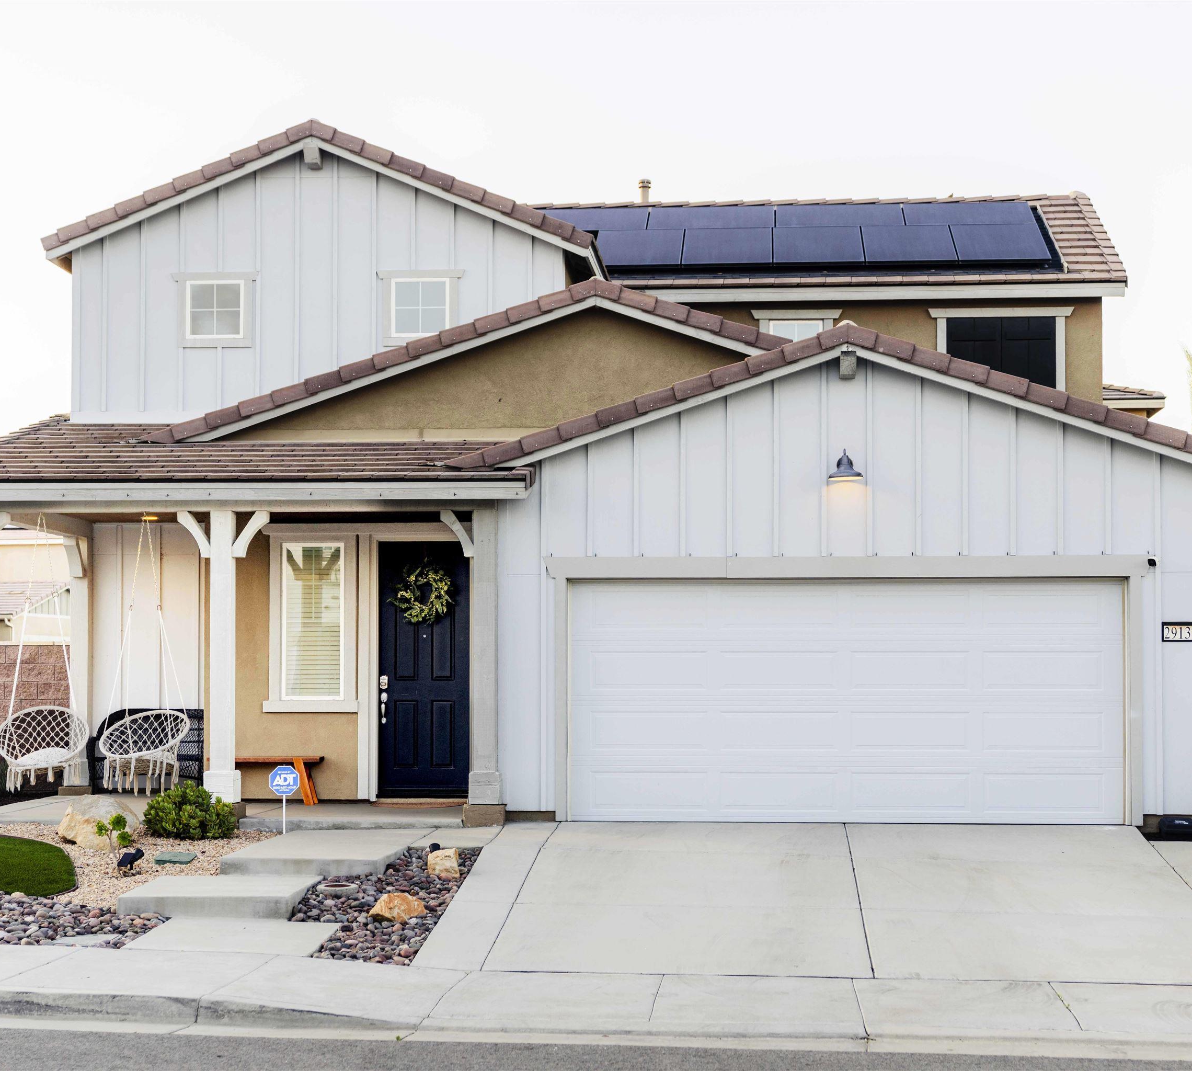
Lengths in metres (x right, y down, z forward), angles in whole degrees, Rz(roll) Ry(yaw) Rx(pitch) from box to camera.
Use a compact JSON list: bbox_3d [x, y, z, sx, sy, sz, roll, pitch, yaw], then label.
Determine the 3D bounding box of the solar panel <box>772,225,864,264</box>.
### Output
[{"bbox_3d":[2.636,-3.454,25.372,1.046,0.050,1.558,0,23,5],"label":"solar panel"}]

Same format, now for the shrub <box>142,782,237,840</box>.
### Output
[{"bbox_3d":[-3.492,2.350,18.390,0.779,0.472,0.680,0,-3,5],"label":"shrub"}]

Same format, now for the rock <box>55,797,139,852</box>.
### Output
[{"bbox_3d":[-4.106,2.380,17.650,0.670,0.420,0.550,0,-3,5],"label":"rock"}]

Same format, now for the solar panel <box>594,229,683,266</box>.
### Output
[{"bbox_3d":[0.514,-3.397,25.453,1.046,0.050,1.560,0,23,5],"label":"solar panel"}]

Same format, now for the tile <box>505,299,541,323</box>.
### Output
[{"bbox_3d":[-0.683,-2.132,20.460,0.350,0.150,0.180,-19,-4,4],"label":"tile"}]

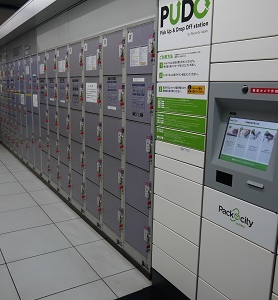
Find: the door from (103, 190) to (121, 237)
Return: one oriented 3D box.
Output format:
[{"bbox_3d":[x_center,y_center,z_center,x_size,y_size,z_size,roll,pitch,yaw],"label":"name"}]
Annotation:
[{"bbox_3d":[-0.240,0.564,2.936,0.030,0.329,0.355,-6,13,-31],"label":"door"}]

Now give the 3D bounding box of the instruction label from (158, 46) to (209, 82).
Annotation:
[{"bbox_3d":[0.253,-0.503,1.938,0.013,0.192,0.488,-6,13,-31],"label":"instruction label"}]

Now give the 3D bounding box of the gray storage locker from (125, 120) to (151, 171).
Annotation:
[{"bbox_3d":[0.000,-0.042,2.480,0.030,0.350,0.366,-6,13,-31],"label":"gray storage locker"}]

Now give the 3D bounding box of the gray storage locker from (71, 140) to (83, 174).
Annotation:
[{"bbox_3d":[-0.706,0.082,3.676,0.030,0.352,0.355,-6,13,-31],"label":"gray storage locker"}]

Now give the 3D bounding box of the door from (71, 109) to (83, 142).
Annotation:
[{"bbox_3d":[-0.700,-0.270,3.608,0.030,0.349,0.355,-6,13,-31],"label":"door"}]

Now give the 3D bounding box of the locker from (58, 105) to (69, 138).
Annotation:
[{"bbox_3d":[-0.901,-0.341,3.908,0.030,0.342,0.350,-5,13,-31],"label":"locker"}]

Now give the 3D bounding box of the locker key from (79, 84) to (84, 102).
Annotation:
[{"bbox_3d":[-0.594,-0.584,3.344,0.040,0.175,0.060,-6,13,-31],"label":"locker key"}]

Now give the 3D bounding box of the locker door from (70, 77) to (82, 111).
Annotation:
[{"bbox_3d":[-0.674,-0.611,3.529,0.030,0.346,0.369,-6,13,-31],"label":"locker door"}]

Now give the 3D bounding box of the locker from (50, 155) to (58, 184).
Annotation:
[{"bbox_3d":[-1.145,0.267,4.418,0.030,0.347,0.358,-6,13,-31],"label":"locker"}]

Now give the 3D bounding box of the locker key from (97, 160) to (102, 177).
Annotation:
[{"bbox_3d":[-0.369,0.174,3.051,0.045,0.156,0.058,-6,13,-31],"label":"locker key"}]

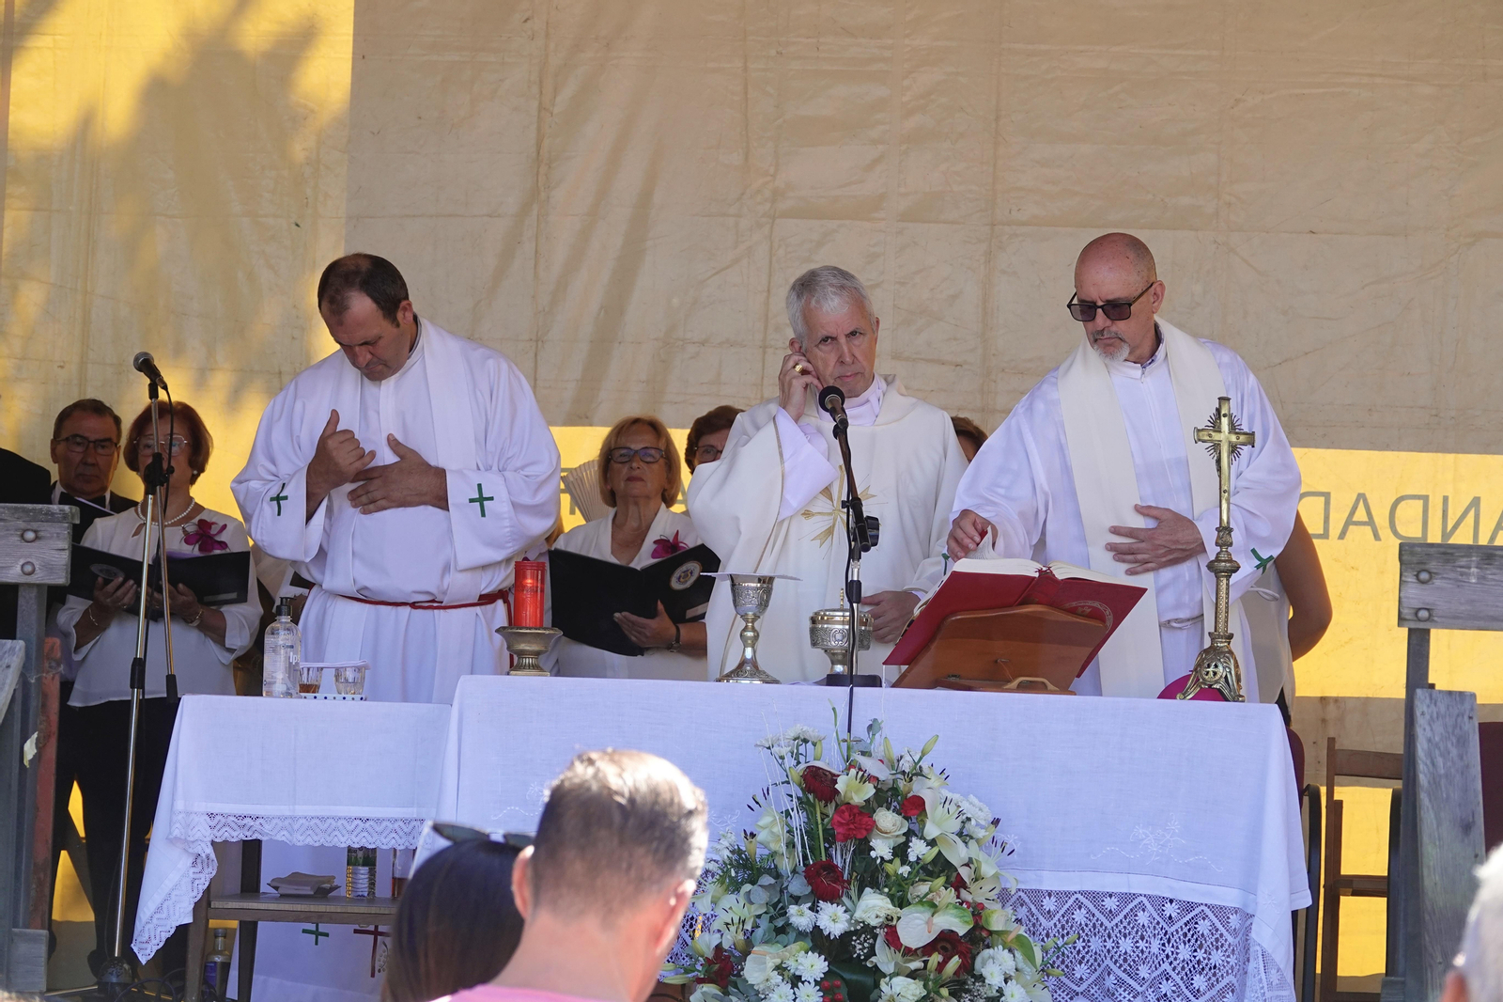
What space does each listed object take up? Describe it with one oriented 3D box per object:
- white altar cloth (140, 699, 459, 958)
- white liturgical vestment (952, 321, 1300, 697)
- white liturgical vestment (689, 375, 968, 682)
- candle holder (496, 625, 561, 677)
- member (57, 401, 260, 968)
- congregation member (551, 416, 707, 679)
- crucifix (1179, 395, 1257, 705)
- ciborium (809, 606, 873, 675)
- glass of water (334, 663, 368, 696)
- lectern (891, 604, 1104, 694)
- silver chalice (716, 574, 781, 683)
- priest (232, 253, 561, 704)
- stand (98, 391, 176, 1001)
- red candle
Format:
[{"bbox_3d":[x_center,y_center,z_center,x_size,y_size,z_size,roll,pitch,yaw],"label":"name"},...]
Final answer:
[{"bbox_3d":[-0.856,0.632,11.200,0.670,0.490,0.500,2,-2,7],"label":"white altar cloth"},{"bbox_3d":[0.710,0.369,11.371,0.680,1.450,0.480,1,-2,11],"label":"white liturgical vestment"},{"bbox_3d":[0.131,0.402,11.374,0.550,1.300,0.430,2,-2,6],"label":"white liturgical vestment"},{"bbox_3d":[-0.424,0.286,11.050,0.126,0.098,0.126,2,-2,0],"label":"candle holder"},{"bbox_3d":[-1.603,0.503,15.472,0.540,1.535,0.400,2,-2,5],"label":"member"},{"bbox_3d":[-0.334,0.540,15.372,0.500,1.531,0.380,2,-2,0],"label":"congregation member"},{"bbox_3d":[0.887,0.093,11.000,0.137,0.573,0.115,3,-2,-27],"label":"crucifix"},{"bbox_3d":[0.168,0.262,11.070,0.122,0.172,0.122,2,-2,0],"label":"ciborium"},{"bbox_3d":[-0.774,0.347,11.200,0.062,0.060,0.062,2,-2,0],"label":"glass of water"},{"bbox_3d":[0.473,0.282,11.050,0.360,0.165,0.250,3,-2,-23],"label":"lectern"},{"bbox_3d":[-0.007,0.245,11.050,0.125,0.208,0.125,2,-2,0],"label":"silver chalice"},{"bbox_3d":[-0.730,0.330,11.520,0.620,1.648,0.470,1,-2,12],"label":"priest"},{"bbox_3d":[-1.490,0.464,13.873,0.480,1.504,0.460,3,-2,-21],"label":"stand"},{"bbox_3d":[-0.423,0.177,11.050,0.062,0.127,0.062,2,-2,0],"label":"red candle"}]

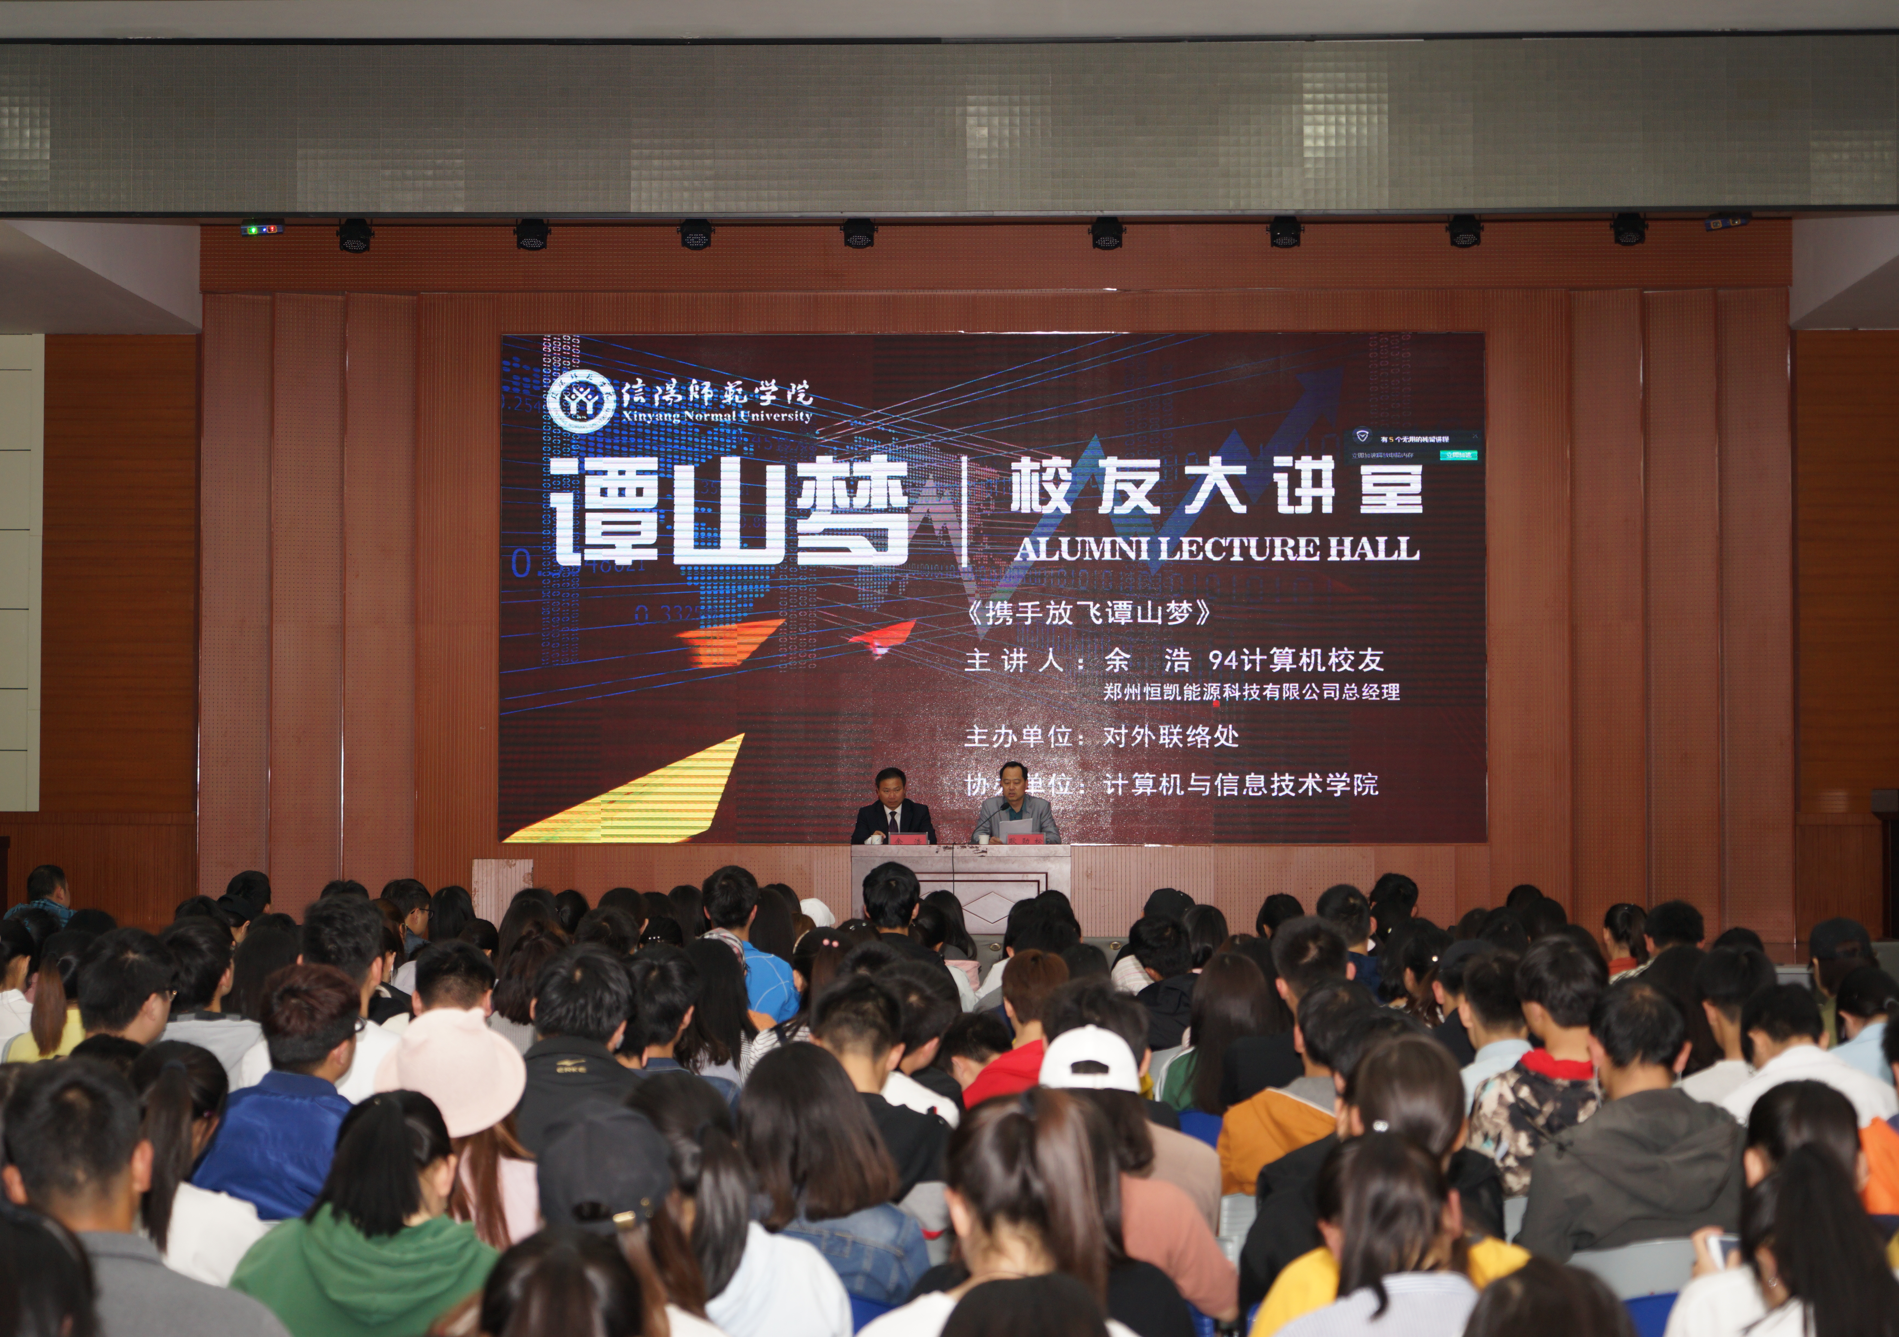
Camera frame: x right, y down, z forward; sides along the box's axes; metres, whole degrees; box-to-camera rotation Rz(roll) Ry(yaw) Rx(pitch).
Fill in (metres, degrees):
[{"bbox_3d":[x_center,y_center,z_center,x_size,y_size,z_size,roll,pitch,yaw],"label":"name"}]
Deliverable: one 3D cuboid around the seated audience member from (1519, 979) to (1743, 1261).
[{"bbox_3d":[1.323,1.230,6.234,0.470,1.240,0.750,0,-2,-2],"label":"seated audience member"}]

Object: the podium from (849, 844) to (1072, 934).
[{"bbox_3d":[0.068,1.473,19.437,1.350,0.750,0.500,0,-2,-1],"label":"podium"}]

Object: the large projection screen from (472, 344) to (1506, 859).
[{"bbox_3d":[0.330,-0.596,23.500,7.450,3.860,0.120,0,-2,-1],"label":"large projection screen"}]

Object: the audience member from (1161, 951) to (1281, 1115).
[{"bbox_3d":[0.744,1.363,8.570,0.420,1.190,0.720,0,-2,0],"label":"audience member"}]

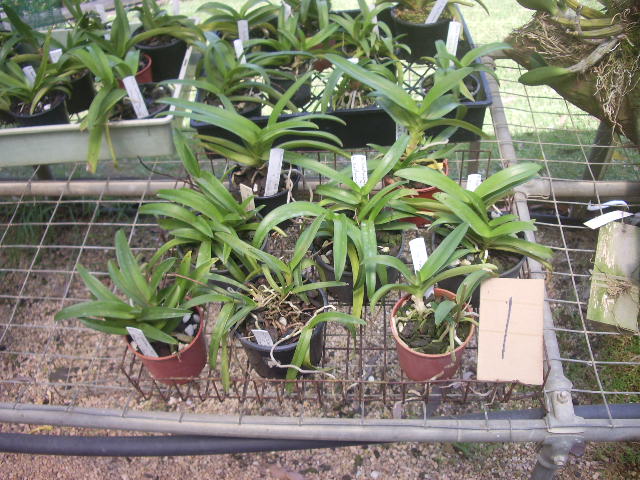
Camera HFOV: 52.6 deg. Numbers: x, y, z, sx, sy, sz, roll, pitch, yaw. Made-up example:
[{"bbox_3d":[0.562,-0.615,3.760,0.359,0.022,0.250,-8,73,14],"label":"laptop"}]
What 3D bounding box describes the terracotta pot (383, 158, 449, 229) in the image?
[{"bbox_3d":[0.151,-0.076,1.016,0.098,0.087,0.098,0,47,5],"label":"terracotta pot"}]

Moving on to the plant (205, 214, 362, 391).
[{"bbox_3d":[-0.046,0.070,0.818,0.205,0.140,0.175,0,47,5],"label":"plant"}]

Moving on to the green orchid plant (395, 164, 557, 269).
[{"bbox_3d":[0.204,-0.025,0.836,0.210,0.120,0.140,0,47,5],"label":"green orchid plant"}]

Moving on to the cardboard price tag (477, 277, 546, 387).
[{"bbox_3d":[0.234,0.111,0.793,0.077,0.005,0.126,2,85,8],"label":"cardboard price tag"}]

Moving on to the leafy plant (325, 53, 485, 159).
[{"bbox_3d":[0.127,-0.188,0.971,0.235,0.145,0.150,0,48,5],"label":"leafy plant"}]

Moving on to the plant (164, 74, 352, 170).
[{"bbox_3d":[-0.104,-0.172,0.983,0.285,0.135,0.155,0,48,5],"label":"plant"}]

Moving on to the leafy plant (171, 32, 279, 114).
[{"bbox_3d":[-0.163,-0.269,1.076,0.195,0.135,0.150,0,48,5],"label":"leafy plant"}]

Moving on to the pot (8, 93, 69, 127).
[{"bbox_3d":[-0.505,-0.221,1.197,0.118,0.098,0.118,0,47,5],"label":"pot"}]

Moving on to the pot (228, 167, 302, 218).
[{"bbox_3d":[-0.082,-0.071,1.027,0.112,0.090,0.112,-2,48,3],"label":"pot"}]

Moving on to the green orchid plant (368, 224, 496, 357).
[{"bbox_3d":[0.138,0.058,0.802,0.165,0.110,0.145,0,48,5],"label":"green orchid plant"}]

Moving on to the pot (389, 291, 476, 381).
[{"bbox_3d":[0.143,0.129,0.833,0.102,0.082,0.102,0,48,5],"label":"pot"}]

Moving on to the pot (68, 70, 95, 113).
[{"bbox_3d":[-0.490,-0.304,1.268,0.107,0.082,0.107,-2,48,3],"label":"pot"}]

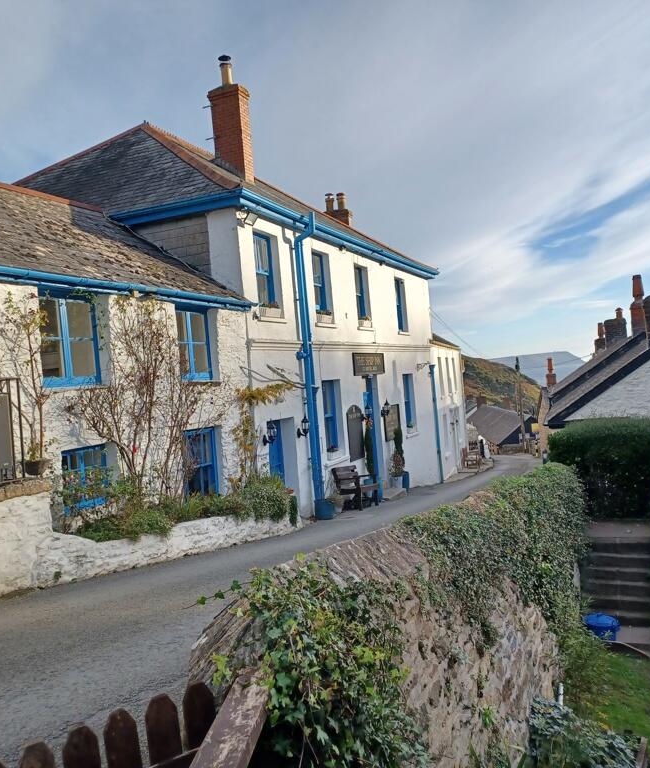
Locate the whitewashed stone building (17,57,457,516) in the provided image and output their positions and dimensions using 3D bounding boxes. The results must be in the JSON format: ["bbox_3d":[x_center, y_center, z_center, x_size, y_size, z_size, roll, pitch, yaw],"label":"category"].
[{"bbox_3d":[-3.573,-2.065,21.524,10.684,11.228,14.000,-4,0,23],"label":"whitewashed stone building"}]

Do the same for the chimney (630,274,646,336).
[{"bbox_3d":[9.997,-2.475,23.619,0.450,1.980,0.470,-5,0,18],"label":"chimney"}]

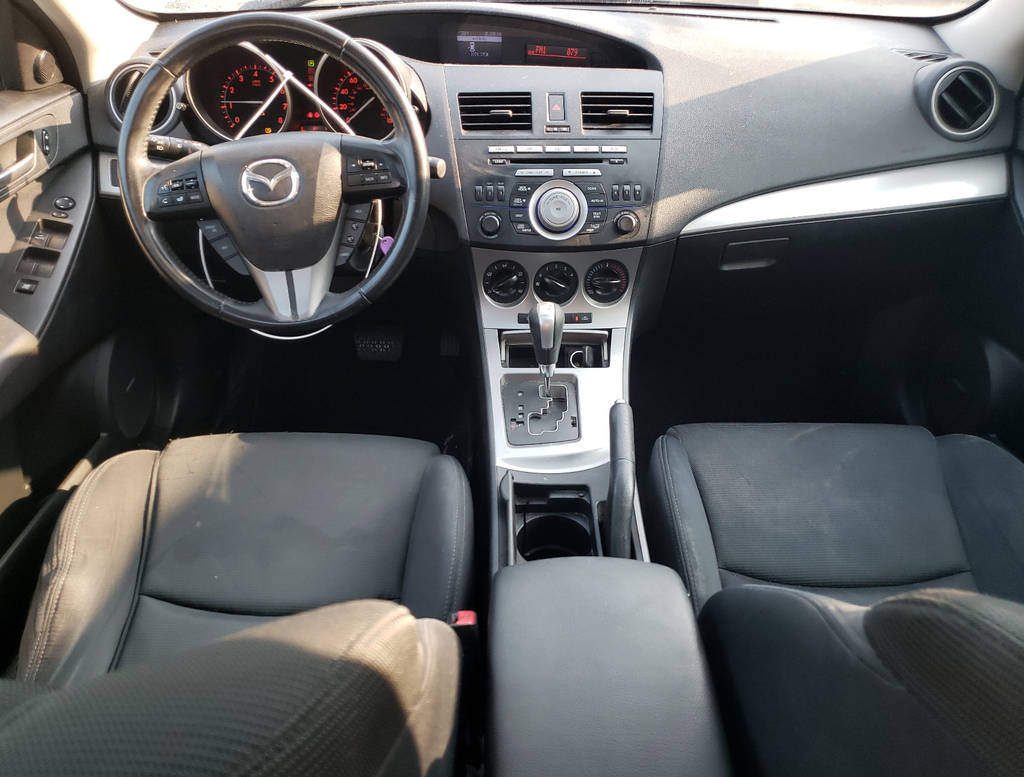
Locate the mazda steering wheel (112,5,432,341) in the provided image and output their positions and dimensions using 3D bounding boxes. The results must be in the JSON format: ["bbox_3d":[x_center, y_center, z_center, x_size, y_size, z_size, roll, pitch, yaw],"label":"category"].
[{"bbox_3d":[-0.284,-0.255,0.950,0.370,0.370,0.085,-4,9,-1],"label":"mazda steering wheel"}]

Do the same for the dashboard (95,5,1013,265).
[{"bbox_3d":[0.060,-0.385,1.200,1.410,0.360,0.470,0,32,0],"label":"dashboard"}]

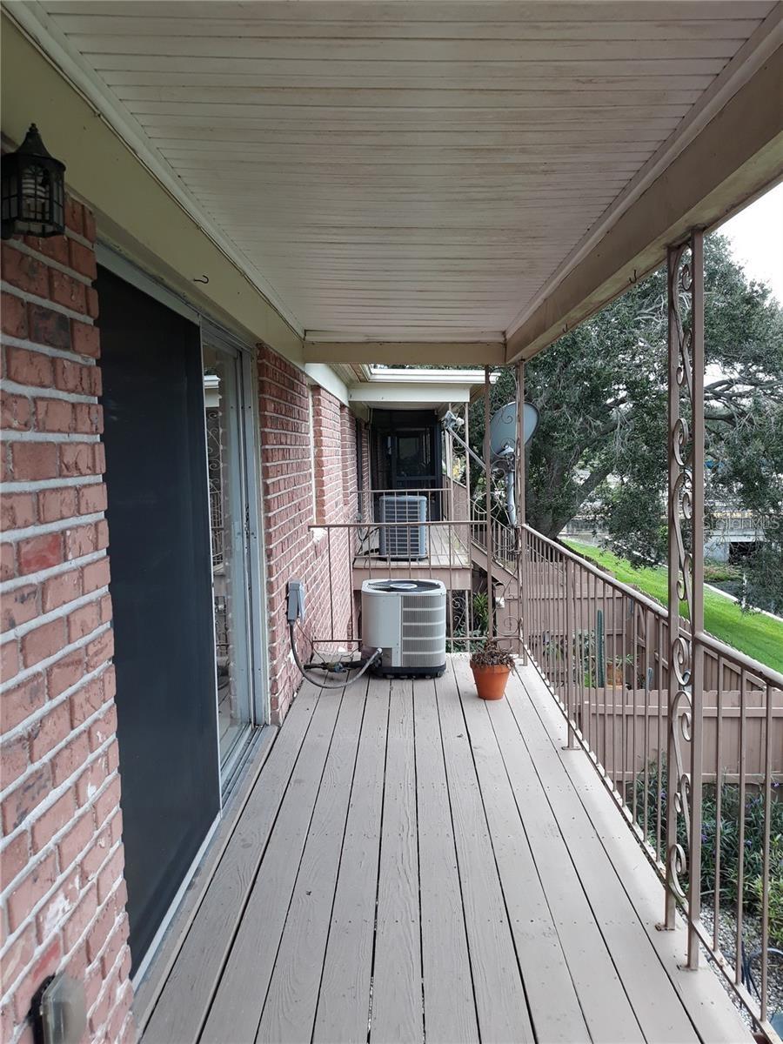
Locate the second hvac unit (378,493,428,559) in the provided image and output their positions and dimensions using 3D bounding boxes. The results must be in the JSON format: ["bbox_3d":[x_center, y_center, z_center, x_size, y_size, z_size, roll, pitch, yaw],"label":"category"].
[{"bbox_3d":[0.170,0.076,12.084,0.672,0.884,0.672,0,5,1],"label":"second hvac unit"}]

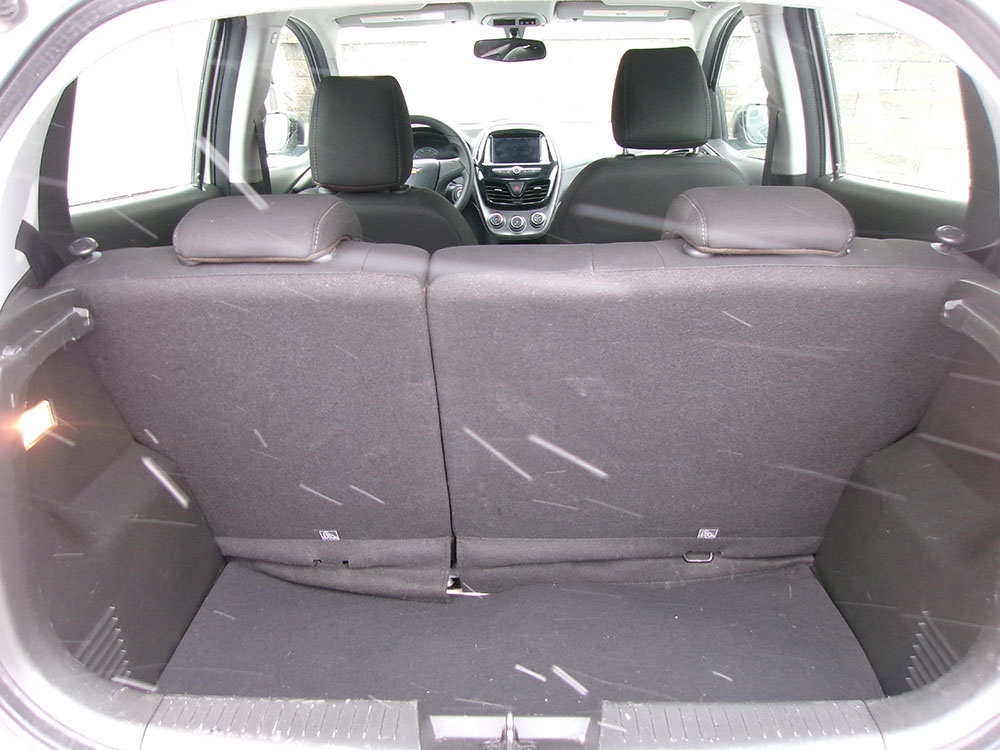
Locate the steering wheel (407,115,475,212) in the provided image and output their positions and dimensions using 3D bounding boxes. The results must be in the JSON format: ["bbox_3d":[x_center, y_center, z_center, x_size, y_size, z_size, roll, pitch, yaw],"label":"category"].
[{"bbox_3d":[-0.262,-0.599,2.355,0.370,0.370,0.100,0,-4,1],"label":"steering wheel"}]

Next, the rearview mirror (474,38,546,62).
[{"bbox_3d":[0.034,-0.965,2.319,0.220,0.065,0.045,5,25,15],"label":"rearview mirror"}]

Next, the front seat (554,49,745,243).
[{"bbox_3d":[0.364,-0.312,2.097,0.500,1.040,0.790,0,21,1],"label":"front seat"}]

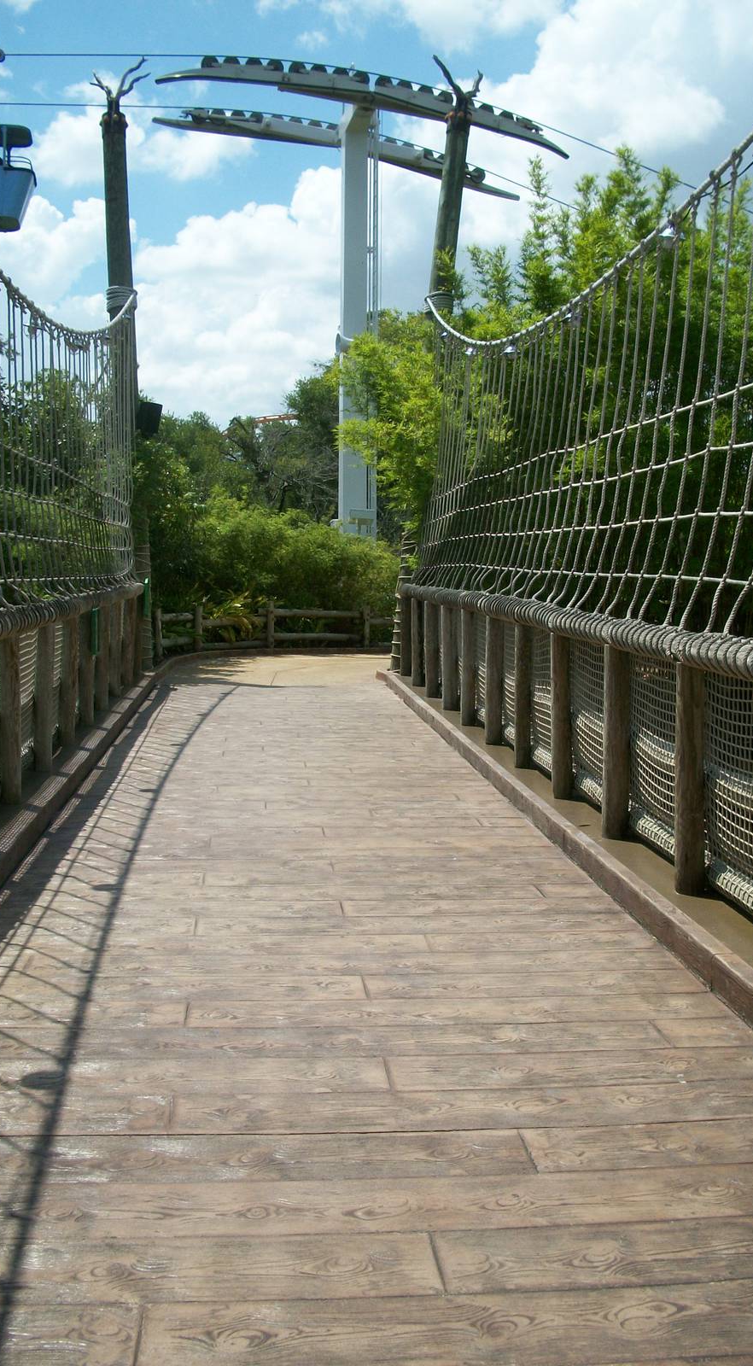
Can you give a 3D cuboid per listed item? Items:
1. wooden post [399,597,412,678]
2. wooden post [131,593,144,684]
[{"bbox_3d":[0.361,-0.571,17.000,0.135,1.000,0.135,-1,5,-5],"label":"wooden post"},{"bbox_3d":[-2.904,-0.548,16.800,0.135,1.000,0.135,-1,5,-5],"label":"wooden post"}]

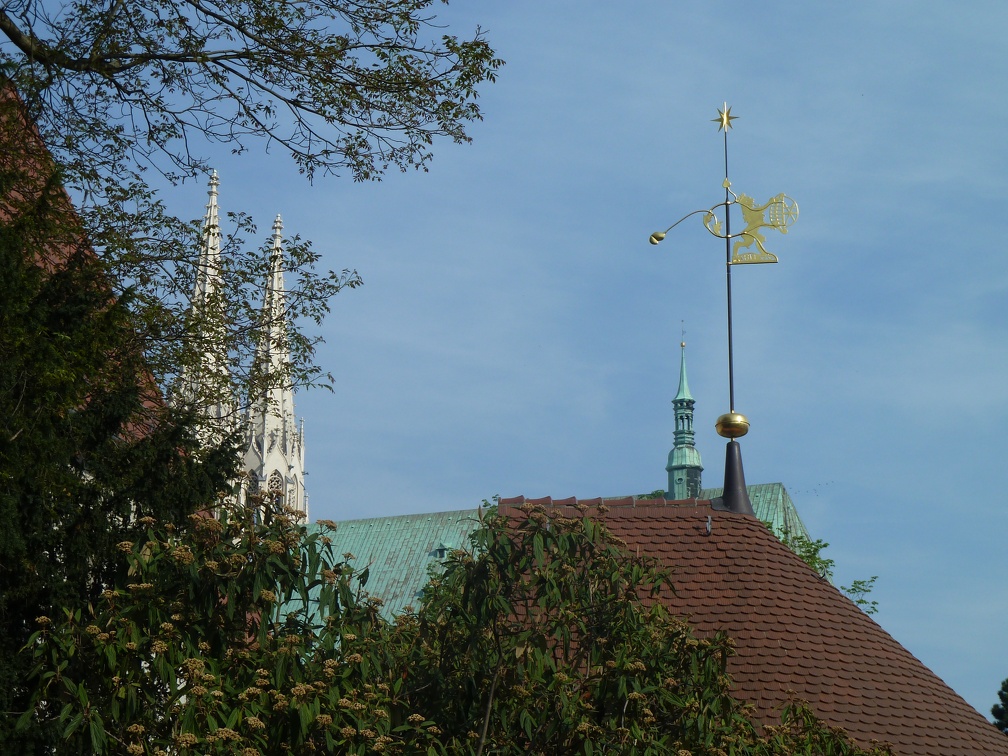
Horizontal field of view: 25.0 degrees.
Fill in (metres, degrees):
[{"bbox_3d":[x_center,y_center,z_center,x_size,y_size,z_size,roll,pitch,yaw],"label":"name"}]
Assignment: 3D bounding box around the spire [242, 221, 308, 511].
[{"bbox_3d":[-25.556,-0.309,251.194,8.000,37.400,8.000,-6,-17,22],"label":"spire"}]

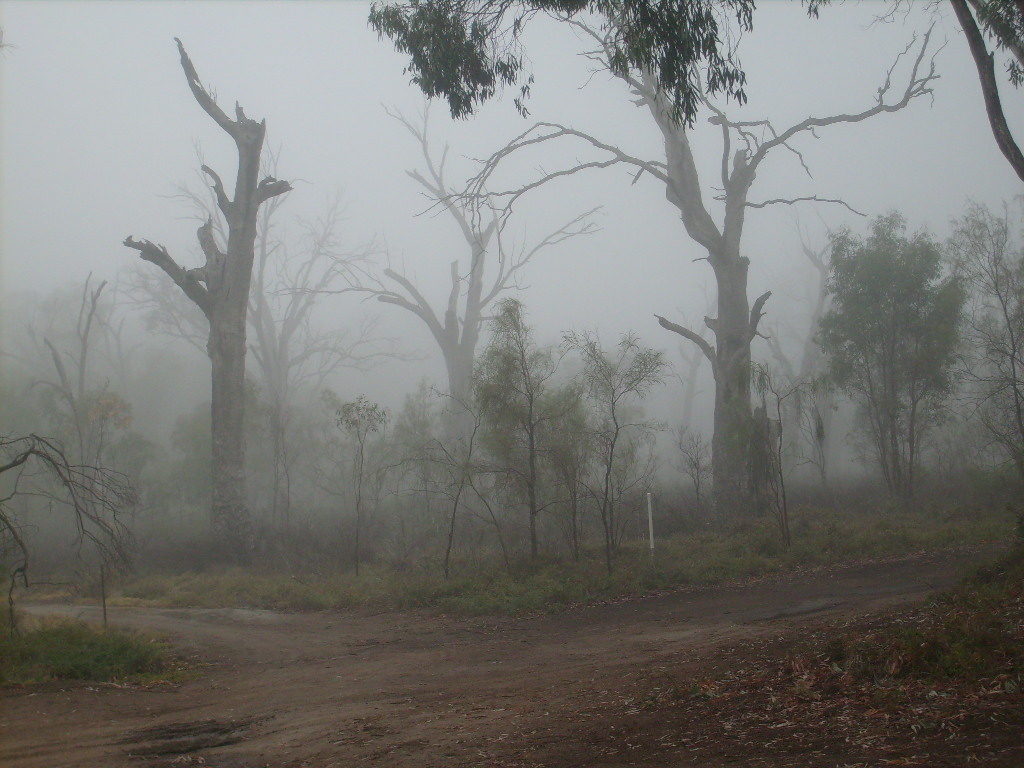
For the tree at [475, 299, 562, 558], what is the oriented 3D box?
[{"bbox_3d":[0.103,0.703,28.500,1.390,4.110,1.320,0,-2,0],"label":"tree"}]

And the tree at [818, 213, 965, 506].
[{"bbox_3d":[8.833,-0.547,42.000,3.400,6.890,3.230,0,-2,0],"label":"tree"}]

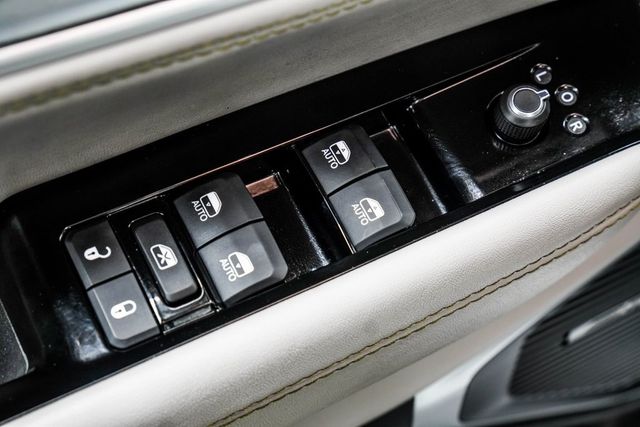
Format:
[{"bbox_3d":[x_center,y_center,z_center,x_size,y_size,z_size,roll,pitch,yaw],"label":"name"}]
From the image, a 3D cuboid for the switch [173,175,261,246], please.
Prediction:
[{"bbox_3d":[-0.037,0.000,0.408,0.027,0.010,0.020,-23,73,-18],"label":"switch"}]

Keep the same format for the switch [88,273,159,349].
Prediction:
[{"bbox_3d":[-0.068,0.035,0.389,0.017,0.007,0.024,-23,73,-18],"label":"switch"}]

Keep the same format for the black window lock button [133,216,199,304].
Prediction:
[{"bbox_3d":[-0.055,0.017,0.398,0.011,0.006,0.030,-23,73,-18],"label":"black window lock button"}]

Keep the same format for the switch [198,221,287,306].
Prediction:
[{"bbox_3d":[-0.027,0.018,0.403,0.027,0.010,0.022,-23,73,-18],"label":"switch"}]

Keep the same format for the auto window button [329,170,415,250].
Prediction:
[{"bbox_3d":[0.020,-0.002,0.420,0.027,0.010,0.022,-23,73,-18],"label":"auto window button"}]

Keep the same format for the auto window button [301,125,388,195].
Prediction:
[{"bbox_3d":[0.009,-0.020,0.425,0.027,0.010,0.020,-23,73,-18],"label":"auto window button"}]

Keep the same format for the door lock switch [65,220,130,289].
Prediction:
[{"bbox_3d":[-0.078,0.016,0.395,0.017,0.007,0.020,-23,73,-18],"label":"door lock switch"}]

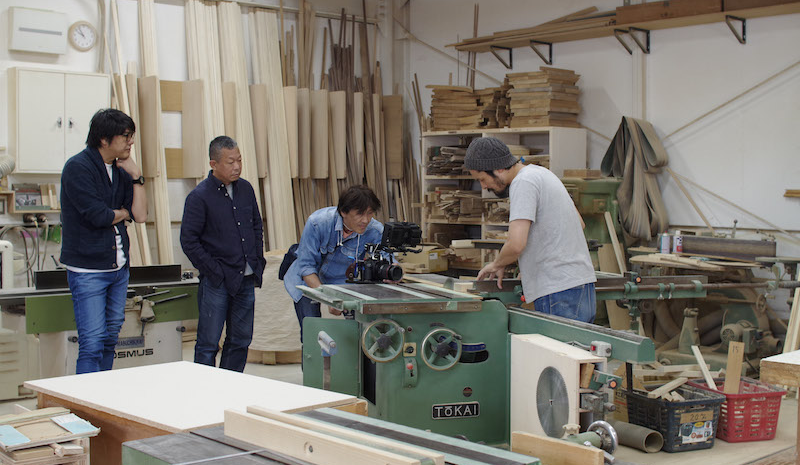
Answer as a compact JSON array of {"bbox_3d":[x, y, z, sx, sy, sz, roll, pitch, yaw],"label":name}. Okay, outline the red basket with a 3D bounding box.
[{"bbox_3d":[1.880,0.989,5.601,0.355,0.255,0.450,-1,4,-12],"label":"red basket"}]

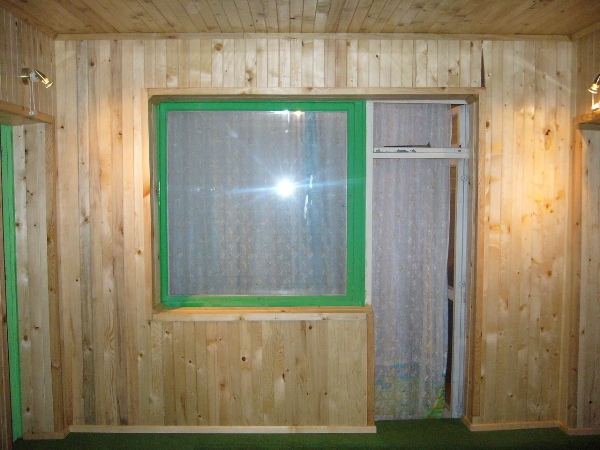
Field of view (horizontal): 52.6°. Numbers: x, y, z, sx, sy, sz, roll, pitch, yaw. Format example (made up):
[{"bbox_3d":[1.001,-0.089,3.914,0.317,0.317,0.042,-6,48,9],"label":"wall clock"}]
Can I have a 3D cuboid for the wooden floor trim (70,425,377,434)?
[{"bbox_3d":[-0.501,1.337,3.978,2.003,0.045,0.022,0,3,0],"label":"wooden floor trim"}]

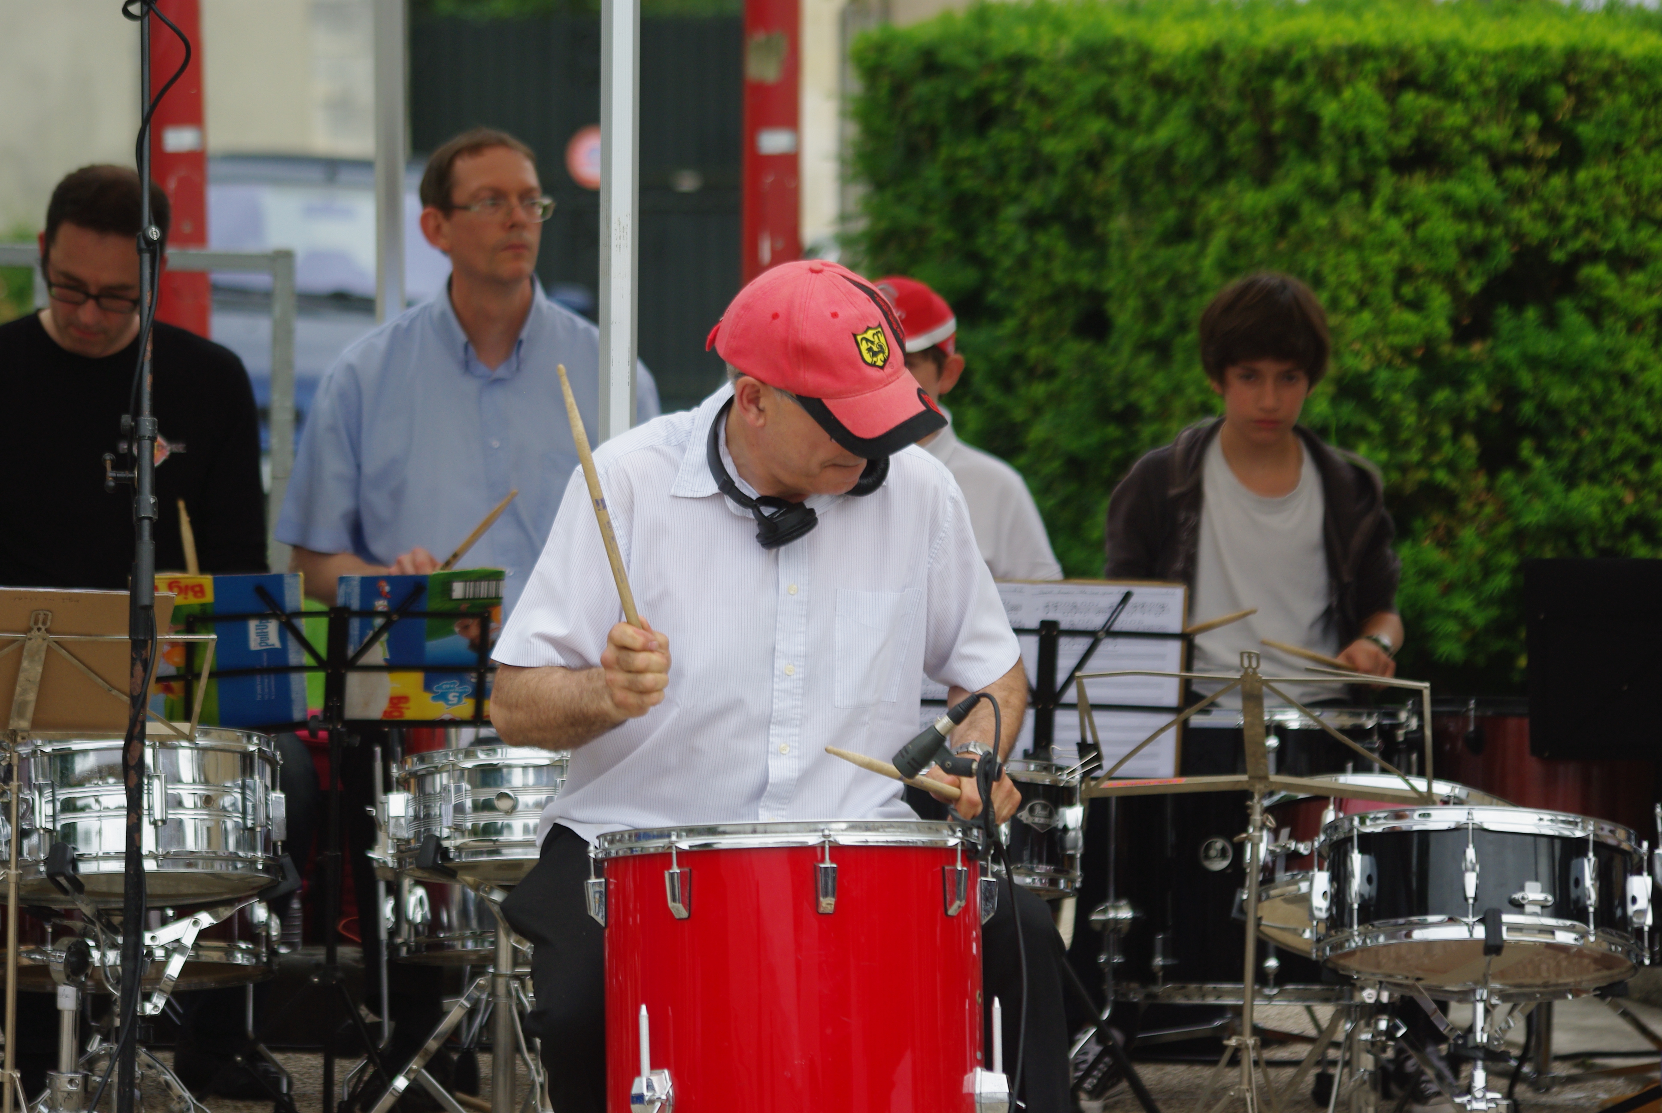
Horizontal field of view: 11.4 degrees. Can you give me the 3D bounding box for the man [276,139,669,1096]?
[{"bbox_3d":[-0.526,0.090,12.500,0.620,1.460,0.750,0,0,-6],"label":"man"}]

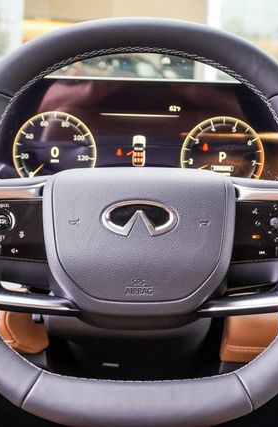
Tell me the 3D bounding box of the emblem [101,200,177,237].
[{"bbox_3d":[0.001,0.004,0.772,0.067,0.030,0.009,2,-15,0],"label":"emblem"}]

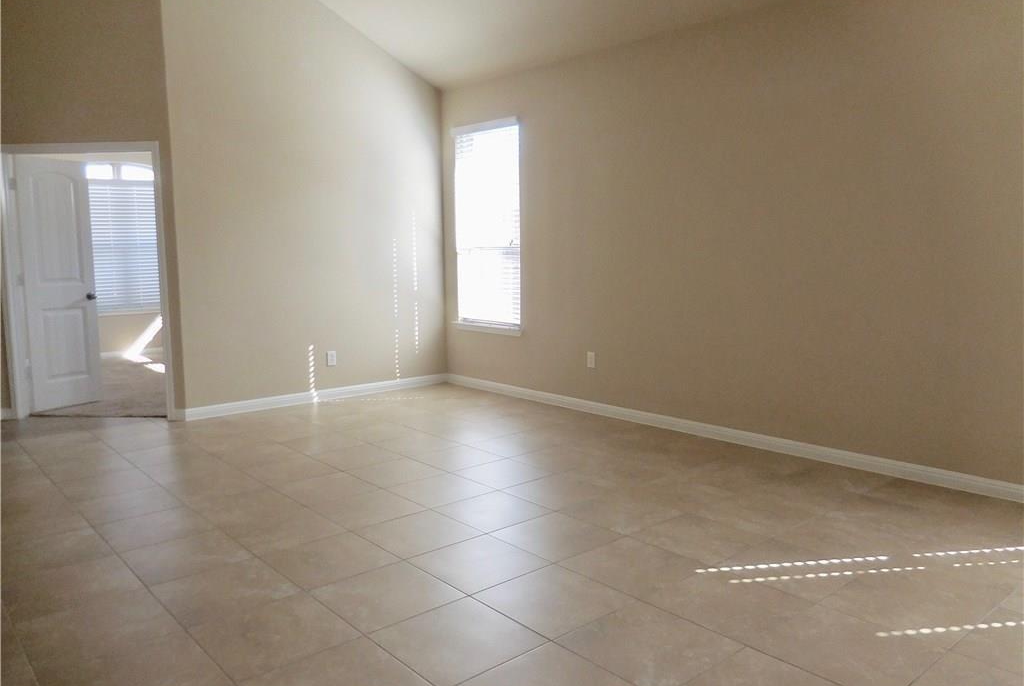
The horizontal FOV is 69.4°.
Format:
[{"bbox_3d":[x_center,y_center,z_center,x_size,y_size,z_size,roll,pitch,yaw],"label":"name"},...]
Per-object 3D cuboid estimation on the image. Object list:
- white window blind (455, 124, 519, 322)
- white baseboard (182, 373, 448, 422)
[{"bbox_3d":[-0.238,-1.077,6.817,0.100,1.850,0.920,-6,9,-41],"label":"white window blind"},{"bbox_3d":[-1.590,0.455,6.572,2.557,0.093,0.025,-6,9,-41],"label":"white baseboard"}]

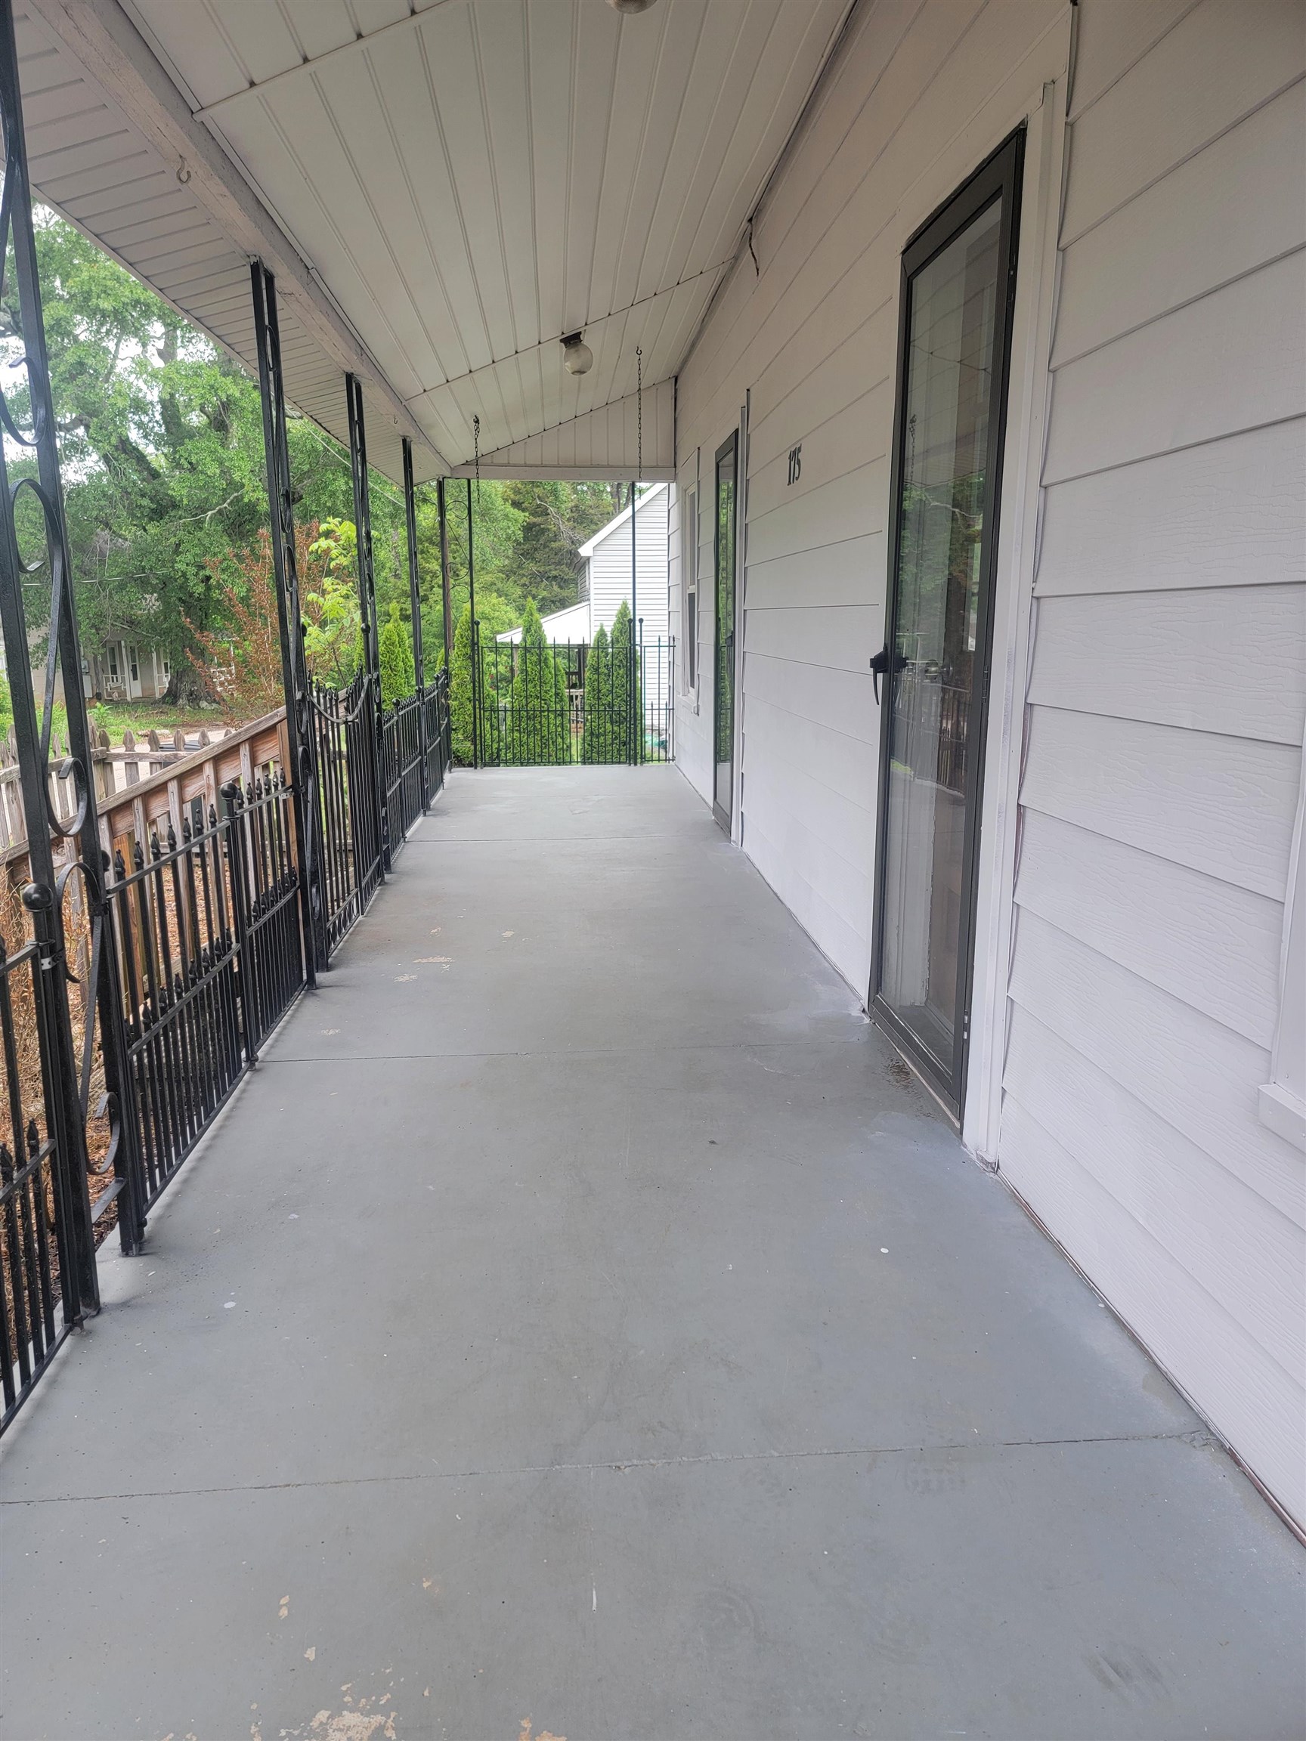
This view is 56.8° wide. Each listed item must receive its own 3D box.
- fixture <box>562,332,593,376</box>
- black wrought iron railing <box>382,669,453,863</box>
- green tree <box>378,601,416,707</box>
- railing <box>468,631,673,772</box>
[{"bbox_3d":[-0.377,-2.579,6.031,0.148,0.195,0.148,-17,13,-1],"label":"fixture"},{"bbox_3d":[-1.357,-0.736,7.158,0.060,0.723,3.593,-1,12,-5],"label":"black wrought iron railing"},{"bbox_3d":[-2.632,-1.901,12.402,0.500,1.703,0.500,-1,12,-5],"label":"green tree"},{"bbox_3d":[-0.611,-1.313,9.196,1.571,1.023,0.060,-1,12,-5],"label":"railing"}]

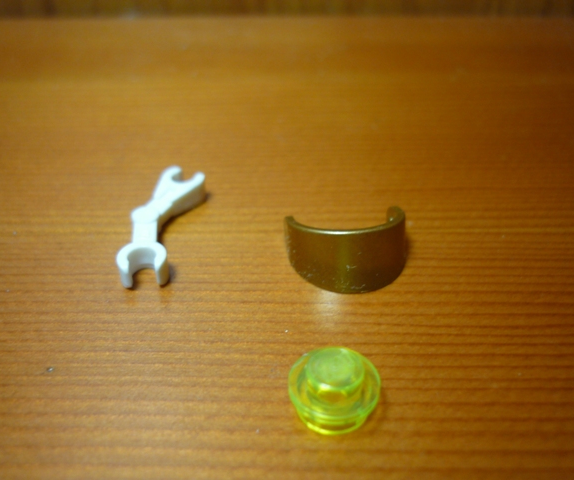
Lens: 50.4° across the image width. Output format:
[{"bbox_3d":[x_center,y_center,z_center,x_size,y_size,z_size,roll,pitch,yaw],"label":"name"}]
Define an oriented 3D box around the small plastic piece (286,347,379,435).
[{"bbox_3d":[0.004,0.013,0.053,0.008,0.005,0.008,0,35,0],"label":"small plastic piece"}]

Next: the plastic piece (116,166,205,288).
[{"bbox_3d":[-0.016,-0.002,0.076,0.007,0.003,0.024,3,35,6],"label":"plastic piece"}]

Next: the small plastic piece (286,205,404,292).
[{"bbox_3d":[0.007,0.000,0.069,0.014,0.007,0.011,-6,36,-8],"label":"small plastic piece"}]

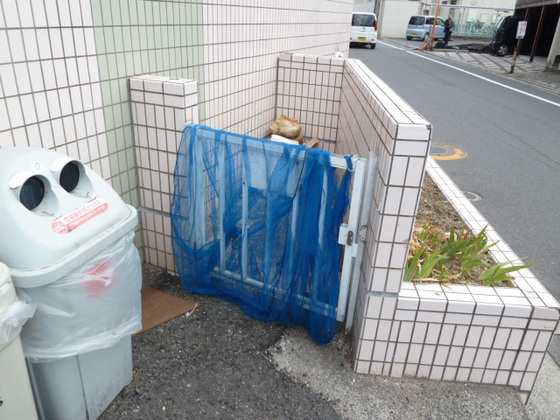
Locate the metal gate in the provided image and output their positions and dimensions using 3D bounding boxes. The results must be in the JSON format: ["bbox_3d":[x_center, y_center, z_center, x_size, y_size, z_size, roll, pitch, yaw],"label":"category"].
[{"bbox_3d":[-0.125,0.087,1.755,0.840,0.800,0.180,15,27,24],"label":"metal gate"}]

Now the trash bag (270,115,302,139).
[{"bbox_3d":[0.043,-0.605,2.930,0.215,0.140,0.170,5,25,5],"label":"trash bag"}]

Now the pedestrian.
[{"bbox_3d":[9.556,-10.120,22.800,0.320,1.670,0.470,-11,28,-27],"label":"pedestrian"}]

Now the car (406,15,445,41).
[{"bbox_3d":[10.802,-12.889,28.849,3.395,1.600,1.475,-18,32,-38],"label":"car"}]

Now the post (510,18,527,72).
[{"bbox_3d":[7.282,-5.013,12.400,0.260,1.450,0.070,10,26,15],"label":"post"}]

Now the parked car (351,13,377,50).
[{"bbox_3d":[4.331,-9.706,21.892,1.475,1.670,3.395,4,25,2],"label":"parked car"}]

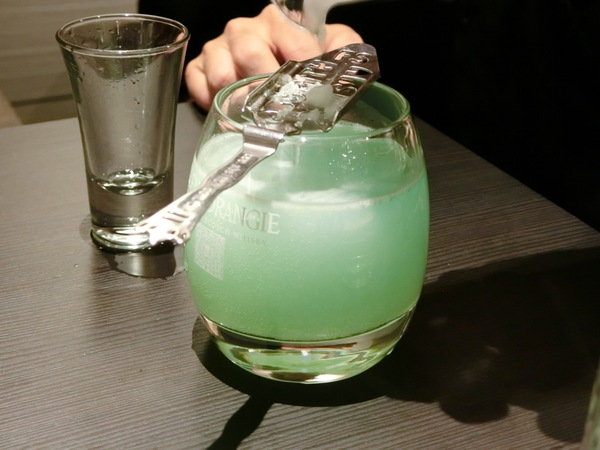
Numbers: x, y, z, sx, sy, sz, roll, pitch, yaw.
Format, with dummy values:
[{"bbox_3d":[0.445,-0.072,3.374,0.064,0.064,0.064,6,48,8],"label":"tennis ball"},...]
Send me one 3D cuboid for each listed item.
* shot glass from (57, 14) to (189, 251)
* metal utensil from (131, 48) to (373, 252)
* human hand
[{"bbox_3d":[-0.073,-0.038,0.448,0.055,0.092,0.055,1,26,-1],"label":"shot glass"},{"bbox_3d":[-0.006,-0.034,0.333,0.034,0.014,0.154,12,32,20],"label":"metal utensil"},{"bbox_3d":[-0.018,-0.109,0.625,0.100,0.070,0.090,6,27,10],"label":"human hand"}]

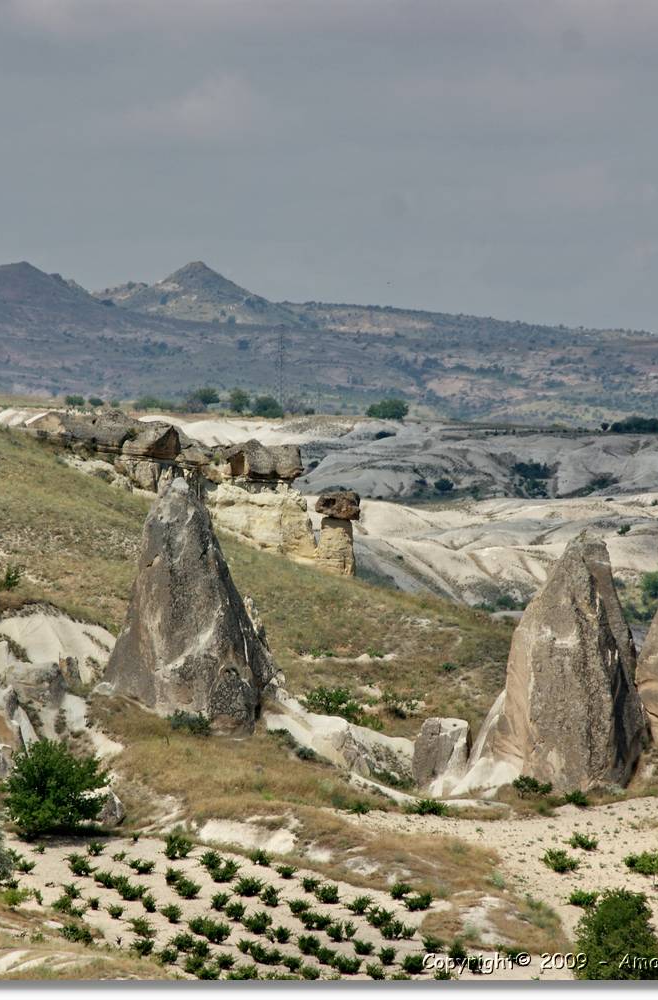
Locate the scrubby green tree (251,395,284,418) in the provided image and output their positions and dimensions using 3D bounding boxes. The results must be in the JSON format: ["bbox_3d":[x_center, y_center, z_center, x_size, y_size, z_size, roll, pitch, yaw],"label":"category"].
[{"bbox_3d":[-14.767,-22.511,2400.000,7.880,5.630,7.480,0,1,0],"label":"scrubby green tree"}]

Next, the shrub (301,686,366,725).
[{"bbox_3d":[0.248,10.905,530.000,3.420,2.050,2.560,0,1,0],"label":"shrub"}]

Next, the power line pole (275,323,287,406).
[{"bbox_3d":[-17.779,-49.670,3700.000,4.770,29.930,4.290,0,1,0],"label":"power line pole"}]

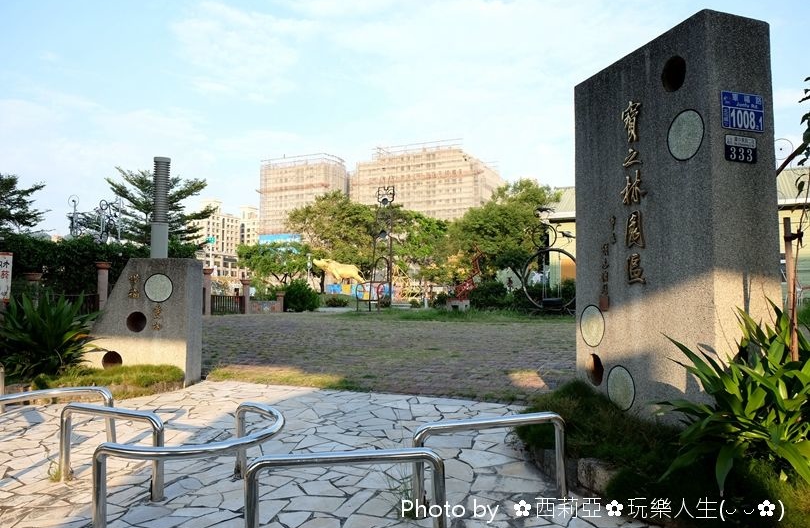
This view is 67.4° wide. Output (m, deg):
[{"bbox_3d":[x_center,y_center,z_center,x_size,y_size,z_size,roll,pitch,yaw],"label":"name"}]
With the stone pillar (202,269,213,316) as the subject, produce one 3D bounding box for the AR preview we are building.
[{"bbox_3d":[-9.753,1.407,30.000,0.500,2.370,0.500,-2,-3,25],"label":"stone pillar"}]

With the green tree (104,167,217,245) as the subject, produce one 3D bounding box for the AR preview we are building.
[{"bbox_3d":[-10.867,-0.888,27.063,4.978,6.889,5.000,0,-2,0],"label":"green tree"}]

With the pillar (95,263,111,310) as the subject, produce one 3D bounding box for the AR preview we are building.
[{"bbox_3d":[-12.100,1.140,24.300,0.550,2.400,0.550,-2,-3,25],"label":"pillar"}]

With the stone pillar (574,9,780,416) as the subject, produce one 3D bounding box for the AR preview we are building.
[{"bbox_3d":[2.451,-0.280,5.738,0.713,3.420,1.781,1,-3,-19],"label":"stone pillar"}]

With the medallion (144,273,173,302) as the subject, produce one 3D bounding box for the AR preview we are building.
[{"bbox_3d":[-3.505,0.350,8.675,0.420,0.420,0.040,0,-2,0],"label":"medallion"}]

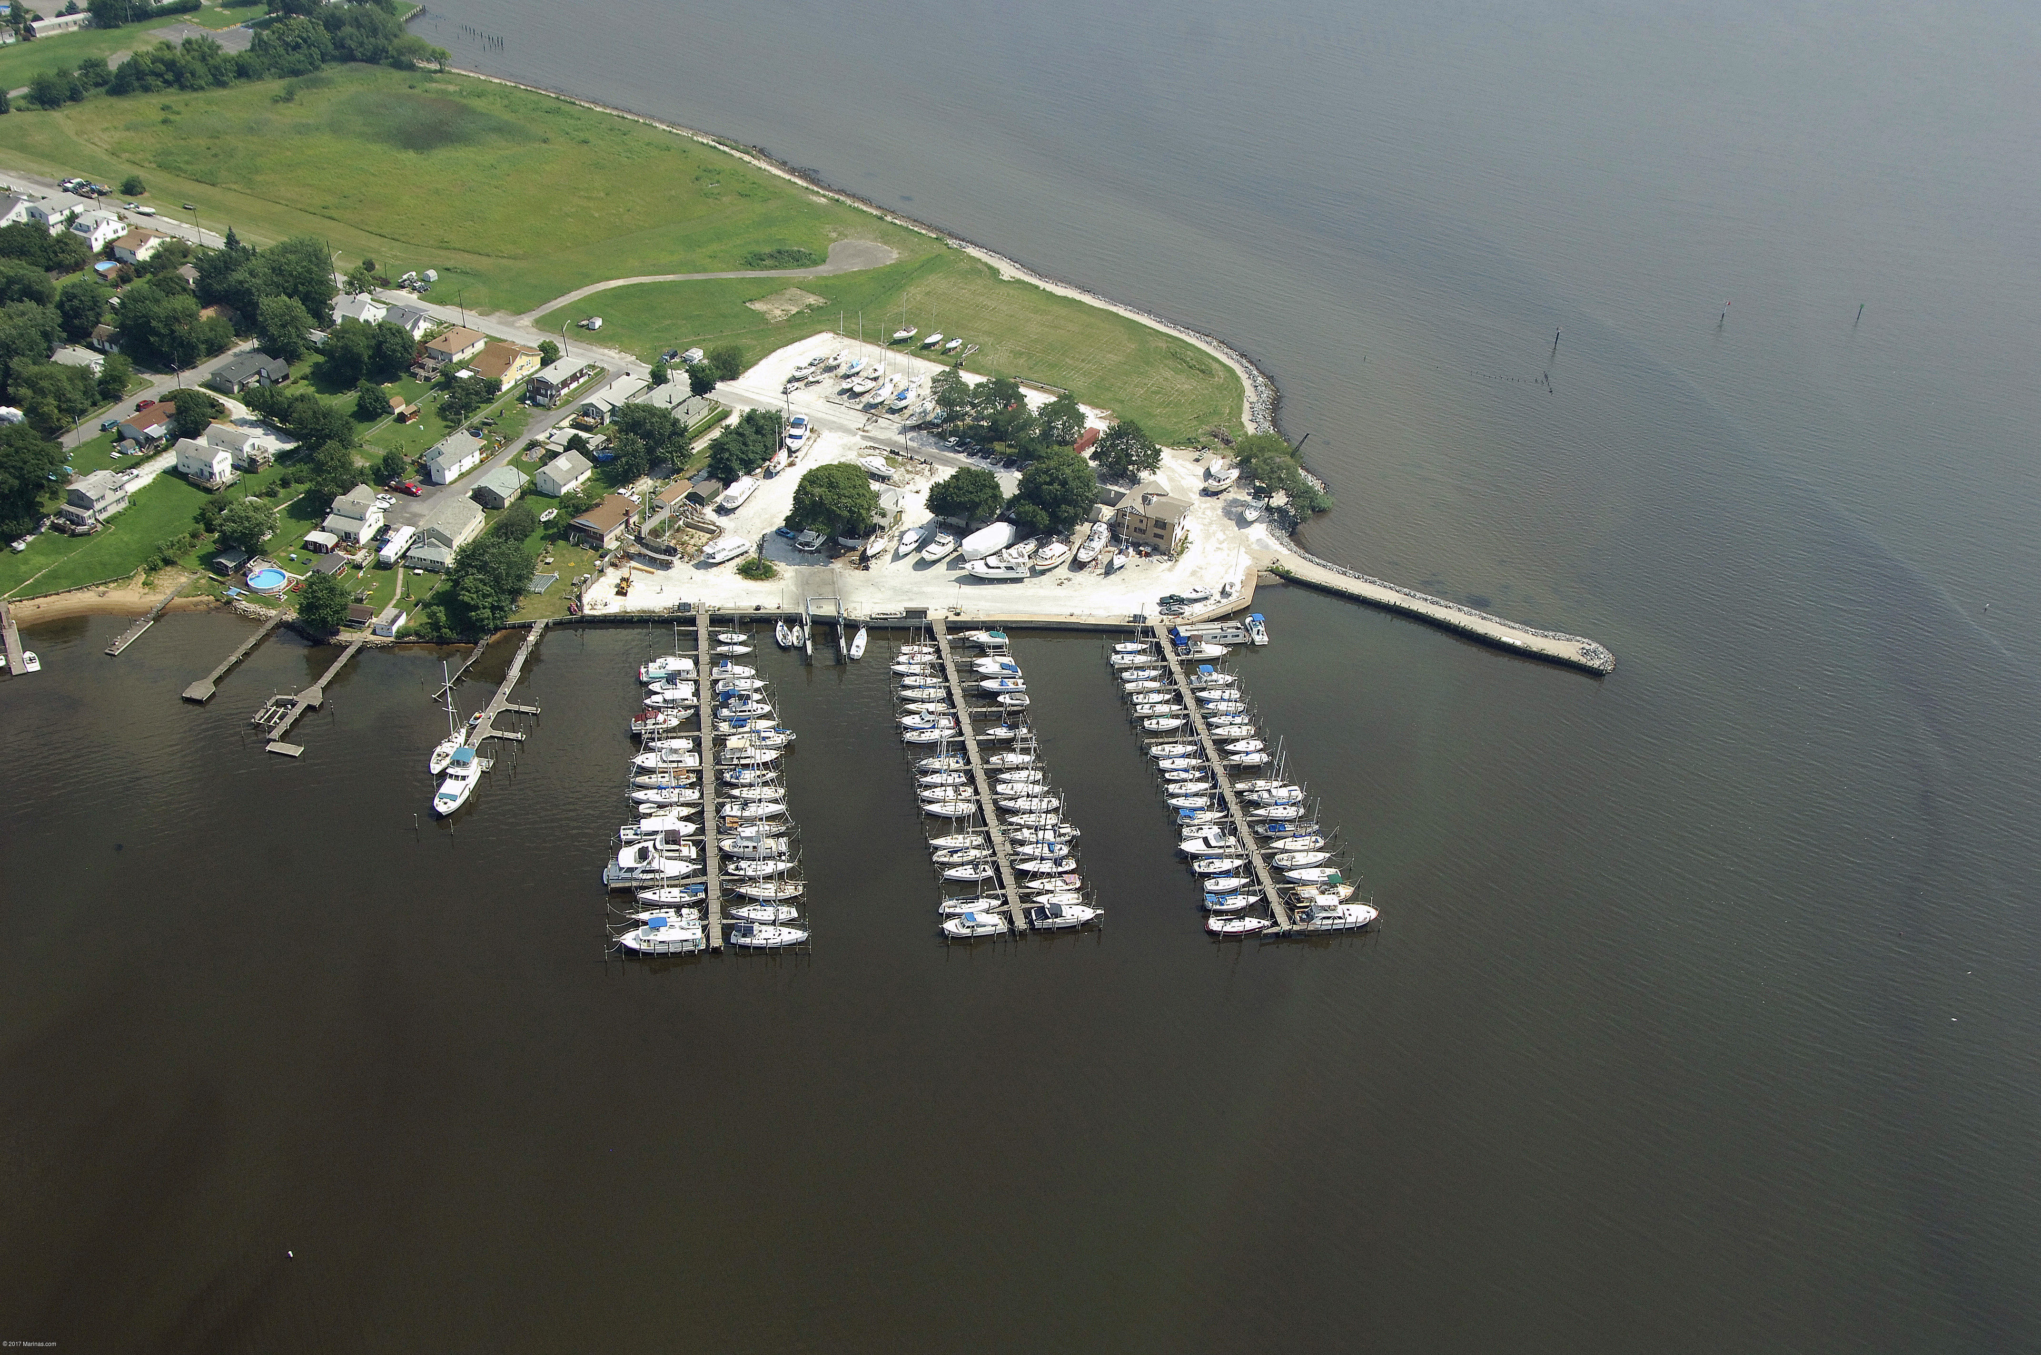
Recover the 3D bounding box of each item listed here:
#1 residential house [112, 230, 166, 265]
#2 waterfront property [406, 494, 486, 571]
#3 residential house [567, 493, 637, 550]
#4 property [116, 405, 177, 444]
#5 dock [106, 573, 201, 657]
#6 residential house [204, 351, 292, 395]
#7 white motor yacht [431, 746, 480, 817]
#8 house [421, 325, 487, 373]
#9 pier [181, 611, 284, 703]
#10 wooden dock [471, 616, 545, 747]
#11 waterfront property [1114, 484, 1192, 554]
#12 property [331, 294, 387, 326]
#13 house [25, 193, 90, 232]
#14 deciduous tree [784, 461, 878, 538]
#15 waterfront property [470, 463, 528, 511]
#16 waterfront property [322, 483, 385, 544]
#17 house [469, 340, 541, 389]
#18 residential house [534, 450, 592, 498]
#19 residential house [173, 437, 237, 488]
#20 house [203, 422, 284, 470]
[{"bbox_3d":[-213.250,-105.740,495.890,7.230,5.730,10.630,21,37,23],"label":"residential house"},{"bbox_3d":[-111.189,-28.059,394.200,8.800,5.900,18.500,10,33,8],"label":"waterfront property"},{"bbox_3d":[-82.310,-31.760,405.310,8.560,4.980,12.670,18,36,20],"label":"residential house"},{"bbox_3d":[-180.880,-54.250,426.780,7.500,3.800,12.120,20,37,22],"label":"property"},{"bbox_3d":[-158.400,-11.150,373.170,2.400,1.800,26.820,10,34,9],"label":"dock"},{"bbox_3d":[-170.795,-67.647,453.125,12.680,4.300,11.970,19,37,19],"label":"residential house"},{"bbox_3d":[-92.270,17.520,334.650,4.800,5.600,15.800,4,34,0],"label":"white motor yacht"},{"bbox_3d":[-128.760,-76.500,465.200,7.640,4.200,11.340,19,37,20],"label":"house"},{"bbox_3d":[-139.188,-4.040,363.559,4.546,1.400,30.833,10,33,8],"label":"pier"},{"bbox_3d":[-87.366,2.058,360.696,9.208,1.400,44.677,7,33,3],"label":"wooden dock"},{"bbox_3d":[27.472,-32.864,417.787,11.900,8.700,11.500,15,34,15],"label":"waterfront property"},{"bbox_3d":[-156.001,-87.148,481.593,7.570,6.110,8.920,19,37,19],"label":"property"},{"bbox_3d":[-239.320,-115.540,506.340,7.940,7.000,10.890,20,37,22],"label":"house"},{"bbox_3d":[-38.876,-37.966,418.728,18.300,14.000,18.300,3,35,-2],"label":"deciduous tree"},{"bbox_3d":[-105.082,-38.884,413.250,7.200,4.100,10.000,13,34,13],"label":"waterfront property"},{"bbox_3d":[-132.430,-32.790,405.187,8.450,7.200,9.600,15,36,13],"label":"waterfront property"},{"bbox_3d":[-115.989,-71.142,458.773,8.600,6.900,16.000,15,34,15],"label":"house"},{"bbox_3d":[-95.675,-43.100,426.194,6.680,5.630,10.350,19,37,19],"label":"residential house"},{"bbox_3d":[-164.656,-43.947,410.681,10.800,7.000,6.400,14,34,13],"label":"residential house"},{"bbox_3d":[-160.460,-48.140,417.690,11.720,6.500,5.200,18,36,19],"label":"house"}]

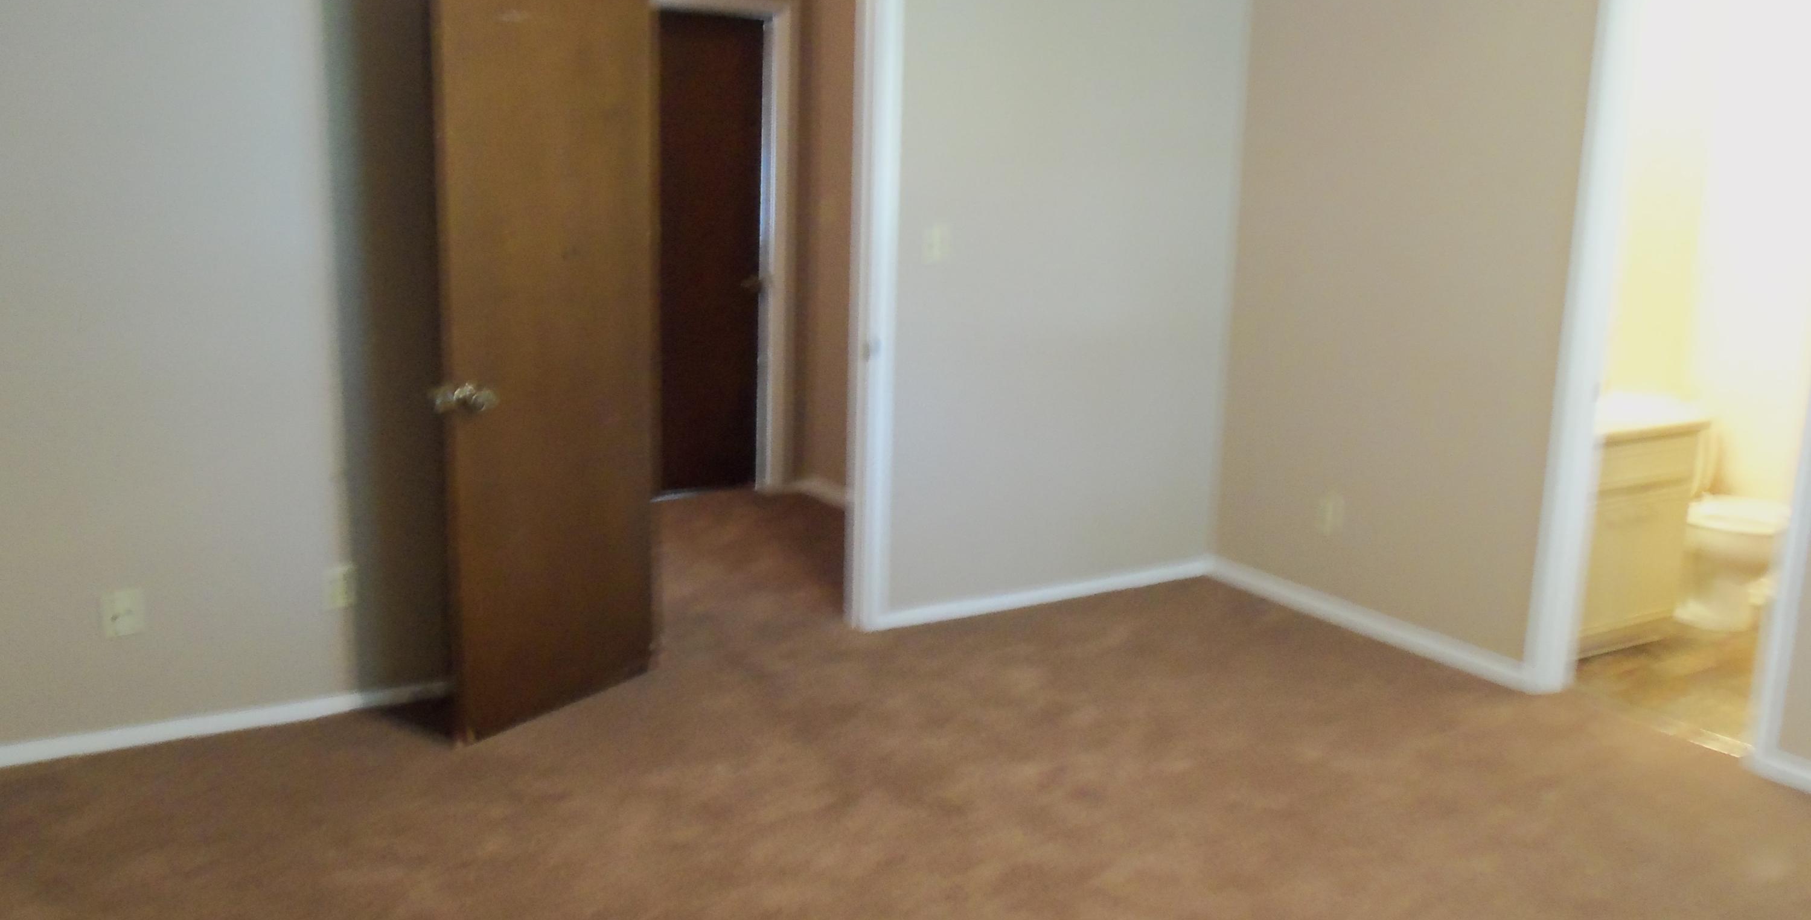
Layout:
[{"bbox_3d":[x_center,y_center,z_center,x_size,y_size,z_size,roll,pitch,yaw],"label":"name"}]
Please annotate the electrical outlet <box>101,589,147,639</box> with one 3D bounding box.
[{"bbox_3d":[-1.917,0.378,3.597,0.082,0.120,0.010,-5,14,-31],"label":"electrical outlet"}]

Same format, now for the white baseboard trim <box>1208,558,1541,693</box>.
[{"bbox_3d":[1.503,0.535,4.954,0.015,0.068,1.386,-5,14,-31],"label":"white baseboard trim"}]

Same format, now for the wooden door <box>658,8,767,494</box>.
[{"bbox_3d":[-0.967,-0.838,6.213,0.740,2.030,0.045,-6,14,-31],"label":"wooden door"}]

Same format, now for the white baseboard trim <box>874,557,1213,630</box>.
[{"bbox_3d":[0.543,0.464,5.160,1.426,0.068,0.015,-5,14,-31],"label":"white baseboard trim"}]

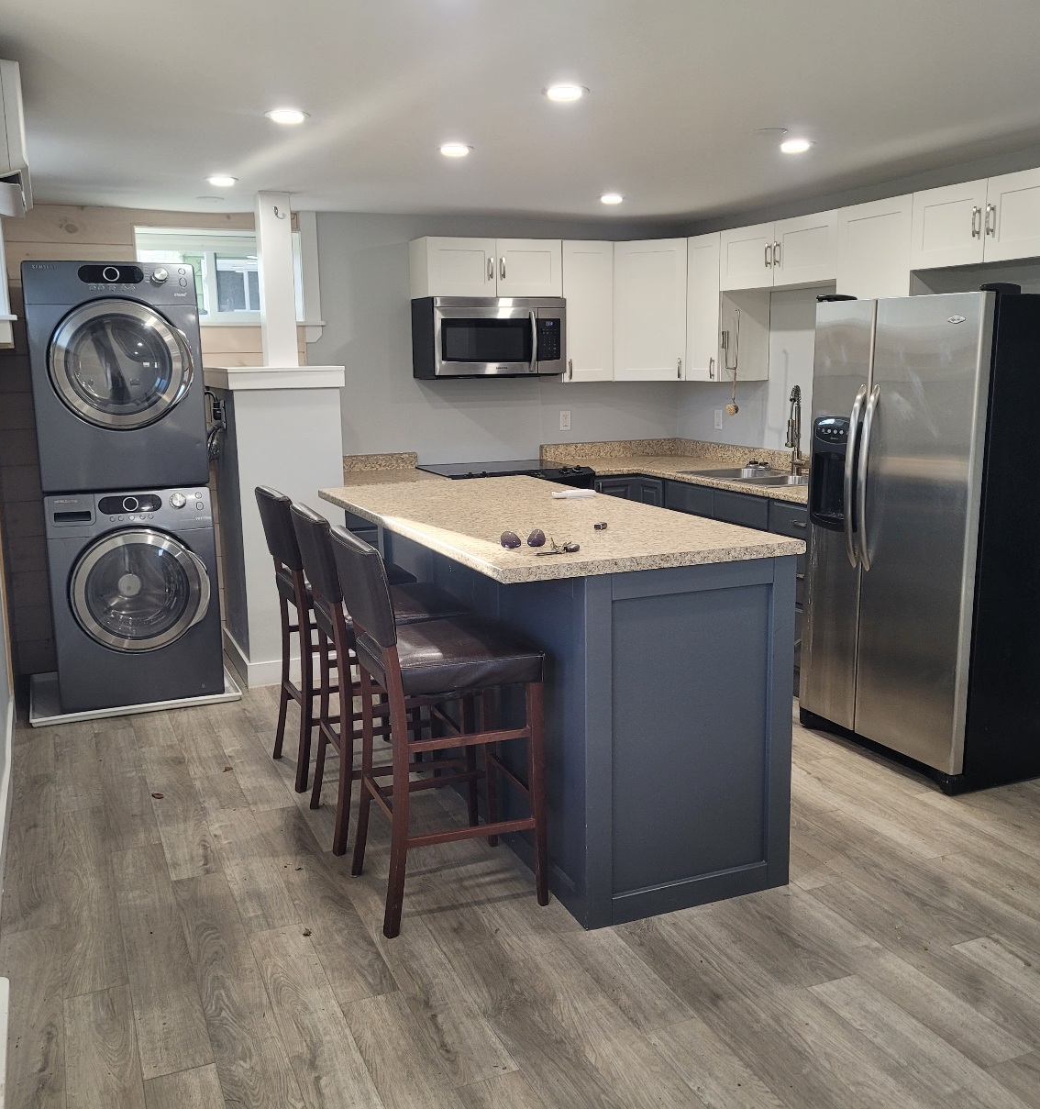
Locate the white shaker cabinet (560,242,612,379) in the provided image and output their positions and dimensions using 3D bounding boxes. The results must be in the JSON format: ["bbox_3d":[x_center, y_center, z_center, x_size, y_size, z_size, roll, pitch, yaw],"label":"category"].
[{"bbox_3d":[0.321,-1.368,6.304,0.318,0.760,0.315,-5,11,-23],"label":"white shaker cabinet"}]

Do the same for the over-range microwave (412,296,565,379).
[{"bbox_3d":[-0.168,-1.186,6.083,0.755,0.412,0.385,-5,11,-23],"label":"over-range microwave"}]

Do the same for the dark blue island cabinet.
[{"bbox_3d":[0.003,0.341,3.872,0.911,0.979,1.990,-5,11,-23],"label":"dark blue island cabinet"}]

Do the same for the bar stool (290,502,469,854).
[{"bbox_3d":[-0.441,0.368,3.609,0.480,1.043,0.437,-5,11,-24],"label":"bar stool"}]

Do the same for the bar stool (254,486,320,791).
[{"bbox_3d":[-0.666,0.281,4.113,0.480,1.043,0.437,-6,11,-26],"label":"bar stool"}]

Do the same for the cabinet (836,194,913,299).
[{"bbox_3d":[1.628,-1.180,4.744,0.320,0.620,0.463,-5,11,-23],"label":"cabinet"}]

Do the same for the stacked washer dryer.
[{"bbox_3d":[-1.810,-0.321,5.087,0.688,1.922,0.750,-5,11,-22],"label":"stacked washer dryer"}]

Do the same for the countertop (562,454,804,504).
[{"bbox_3d":[0.999,-0.384,5.717,0.925,0.040,2.310,-5,11,-22],"label":"countertop"}]

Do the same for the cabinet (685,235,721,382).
[{"bbox_3d":[1.127,-1.325,6.009,0.326,0.764,0.322,-5,11,-22],"label":"cabinet"}]

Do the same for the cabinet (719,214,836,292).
[{"bbox_3d":[1.366,-1.457,5.398,0.326,0.301,0.934,-5,11,-22],"label":"cabinet"}]

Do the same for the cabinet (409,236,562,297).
[{"bbox_3d":[-0.185,-1.562,6.106,0.769,0.302,0.325,-5,11,-22],"label":"cabinet"}]

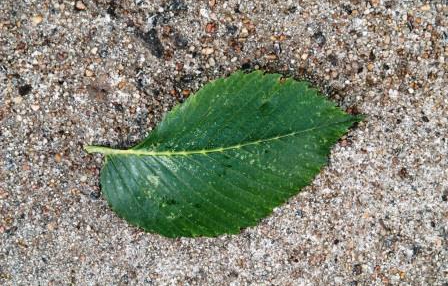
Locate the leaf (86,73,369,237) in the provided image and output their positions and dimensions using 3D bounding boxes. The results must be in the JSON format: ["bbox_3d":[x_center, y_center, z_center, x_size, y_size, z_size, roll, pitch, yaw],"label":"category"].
[{"bbox_3d":[0.001,0.004,0.830,0.118,0.010,0.069,-10,82,-1],"label":"leaf"}]

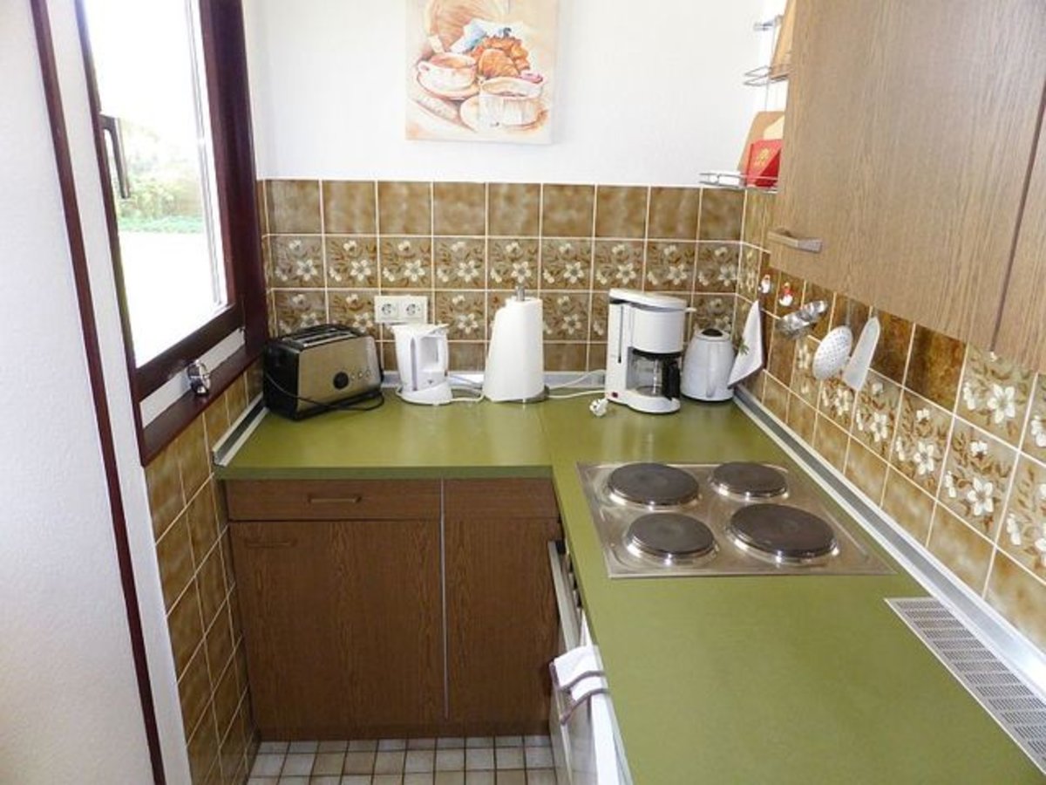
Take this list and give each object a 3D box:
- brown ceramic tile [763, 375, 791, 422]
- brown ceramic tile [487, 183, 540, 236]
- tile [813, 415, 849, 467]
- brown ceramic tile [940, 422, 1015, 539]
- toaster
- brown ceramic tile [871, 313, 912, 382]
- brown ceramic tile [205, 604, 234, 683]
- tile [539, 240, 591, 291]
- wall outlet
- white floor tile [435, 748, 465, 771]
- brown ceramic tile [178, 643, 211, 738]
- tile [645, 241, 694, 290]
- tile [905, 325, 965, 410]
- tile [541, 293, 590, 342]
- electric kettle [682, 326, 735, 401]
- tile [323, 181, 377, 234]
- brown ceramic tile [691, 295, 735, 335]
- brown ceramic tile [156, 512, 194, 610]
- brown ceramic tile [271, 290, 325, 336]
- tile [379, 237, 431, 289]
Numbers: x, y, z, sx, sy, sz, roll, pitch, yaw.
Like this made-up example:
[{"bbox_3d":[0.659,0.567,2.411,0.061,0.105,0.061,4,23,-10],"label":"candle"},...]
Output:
[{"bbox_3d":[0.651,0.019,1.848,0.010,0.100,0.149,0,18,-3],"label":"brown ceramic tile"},{"bbox_3d":[-0.025,-0.510,2.040,0.149,0.147,0.012,0,18,-3],"label":"brown ceramic tile"},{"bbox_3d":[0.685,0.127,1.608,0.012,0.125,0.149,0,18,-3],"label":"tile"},{"bbox_3d":[0.711,0.134,1.131,0.012,0.149,0.149,0,18,-3],"label":"brown ceramic tile"},{"bbox_3d":[-0.543,-0.074,1.977,0.160,0.191,0.297,13,21,32],"label":"toaster"},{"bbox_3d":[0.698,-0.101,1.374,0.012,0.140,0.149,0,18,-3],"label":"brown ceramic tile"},{"bbox_3d":[-0.687,0.565,1.633,0.010,0.149,0.149,0,18,-4],"label":"brown ceramic tile"},{"bbox_3d":[0.124,-0.364,2.087,0.149,0.149,0.010,0,18,-4],"label":"tile"},{"bbox_3d":[-0.351,-0.237,2.091,0.152,0.081,0.015,0,18,-4],"label":"wall outlet"},{"bbox_3d":[-0.188,0.956,1.877,0.074,0.010,0.074,0,18,-4],"label":"white floor tile"},{"bbox_3d":[-0.668,0.603,1.482,0.010,0.150,0.143,0,18,-4],"label":"brown ceramic tile"},{"bbox_3d":[0.424,-0.363,2.107,0.149,0.149,0.010,0,18,-4],"label":"tile"},{"bbox_3d":[0.693,-0.059,1.201,0.010,0.149,0.149,0,18,-4],"label":"tile"},{"bbox_3d":[0.121,-0.223,2.143,0.149,0.149,0.012,0,18,-3],"label":"tile"},{"bbox_3d":[0.537,-0.086,2.084,0.157,0.195,0.190,4,18,7],"label":"electric kettle"},{"bbox_3d":[-0.480,-0.511,2.013,0.149,0.147,0.012,0,18,-3],"label":"tile"},{"bbox_3d":[0.563,-0.219,2.165,0.129,0.149,0.010,0,18,-4],"label":"brown ceramic tile"},{"bbox_3d":[-0.664,0.320,1.383,0.010,0.150,0.143,0,18,-4],"label":"brown ceramic tile"},{"bbox_3d":[-0.634,-0.222,2.087,0.149,0.149,0.010,0,18,-4],"label":"brown ceramic tile"},{"bbox_3d":[-0.331,-0.366,2.059,0.149,0.149,0.010,0,18,-3],"label":"tile"}]

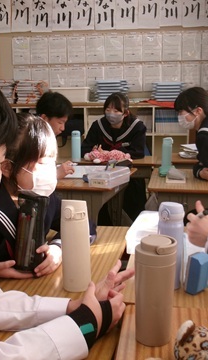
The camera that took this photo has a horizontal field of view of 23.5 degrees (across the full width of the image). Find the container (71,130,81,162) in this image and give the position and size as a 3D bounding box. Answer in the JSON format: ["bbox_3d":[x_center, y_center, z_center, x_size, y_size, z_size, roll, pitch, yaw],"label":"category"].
[{"bbox_3d":[-0.185,-0.221,3.273,0.063,0.197,0.063,0,11,0],"label":"container"}]

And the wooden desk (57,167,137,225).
[{"bbox_3d":[-0.078,0.328,2.785,0.400,0.700,0.600,3,11,15],"label":"wooden desk"}]

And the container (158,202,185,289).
[{"bbox_3d":[0.165,0.161,1.220,0.065,0.209,0.070,0,11,0],"label":"container"}]

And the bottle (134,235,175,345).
[{"bbox_3d":[0.101,0.214,0.966,0.077,0.197,0.077,0,11,0],"label":"bottle"}]

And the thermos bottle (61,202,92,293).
[{"bbox_3d":[-0.068,0.157,1.209,0.066,0.217,0.070,0,11,0],"label":"thermos bottle"}]

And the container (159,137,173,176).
[{"bbox_3d":[0.349,-0.132,2.797,0.065,0.206,0.065,0,11,0],"label":"container"}]

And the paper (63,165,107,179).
[{"bbox_3d":[-0.107,-0.049,2.885,0.260,0.004,0.360,3,11,15],"label":"paper"}]

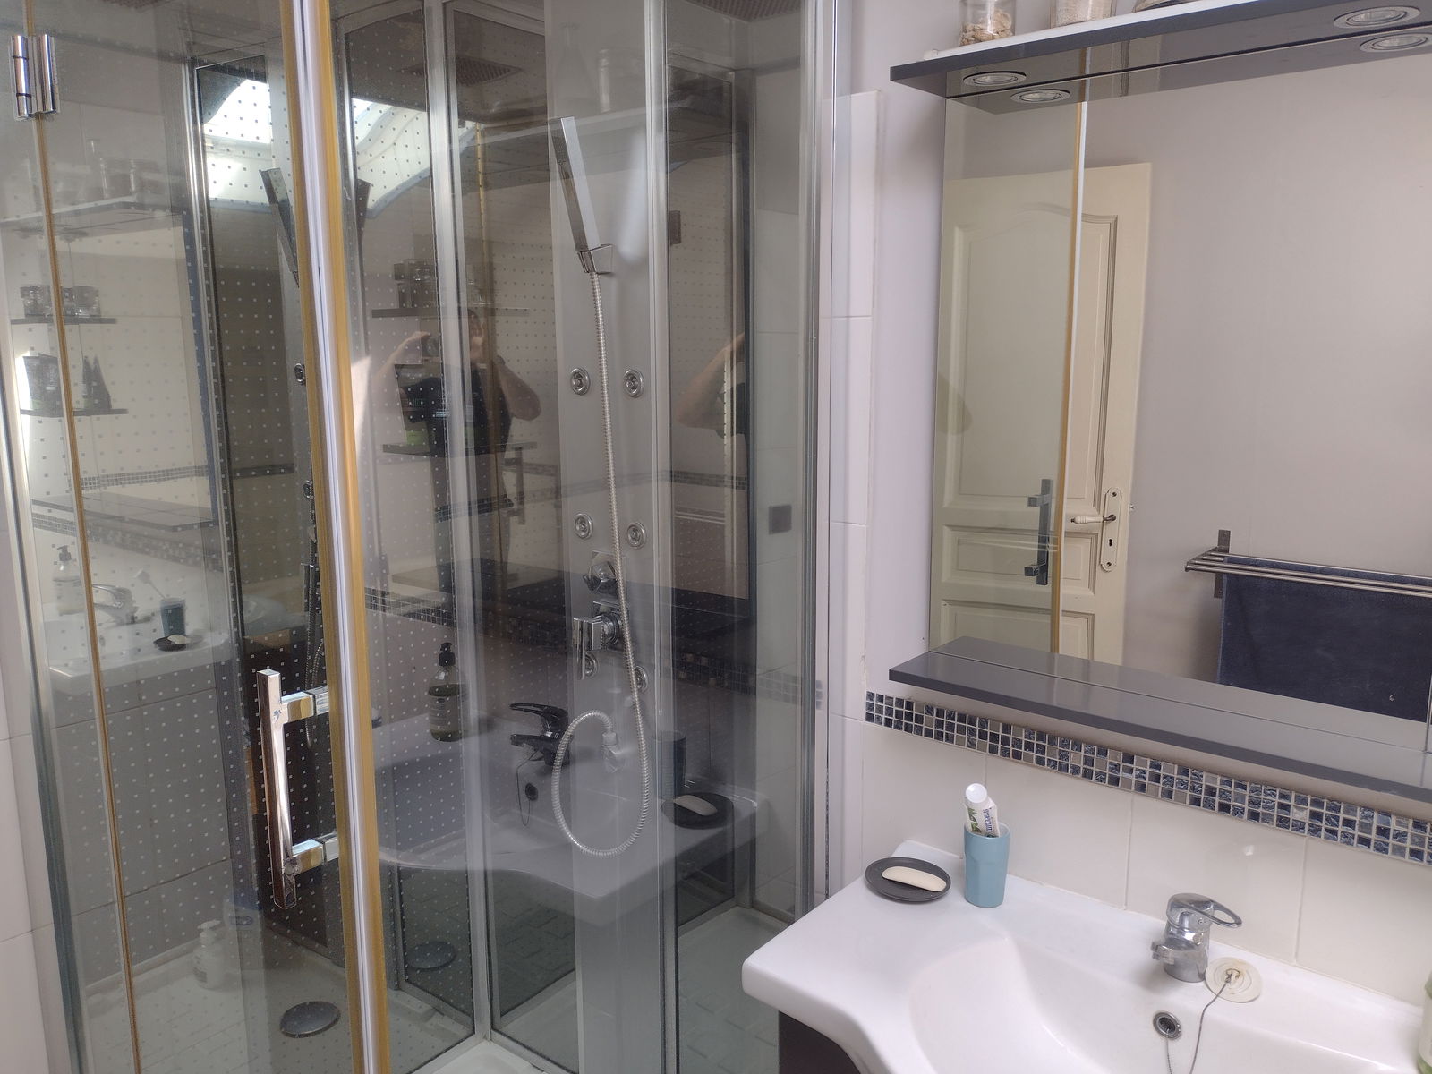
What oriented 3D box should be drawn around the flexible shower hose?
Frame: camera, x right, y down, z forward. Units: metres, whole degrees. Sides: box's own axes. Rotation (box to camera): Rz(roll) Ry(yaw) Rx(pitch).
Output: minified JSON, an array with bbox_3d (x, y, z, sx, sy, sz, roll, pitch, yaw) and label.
[{"bbox_3d":[-0.200,0.068,1.816,0.225,0.975,0.090,8,13,40],"label":"flexible shower hose"}]

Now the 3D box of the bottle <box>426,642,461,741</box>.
[{"bbox_3d":[-0.499,0.281,2.057,0.070,0.182,0.070,1,10,5],"label":"bottle"}]

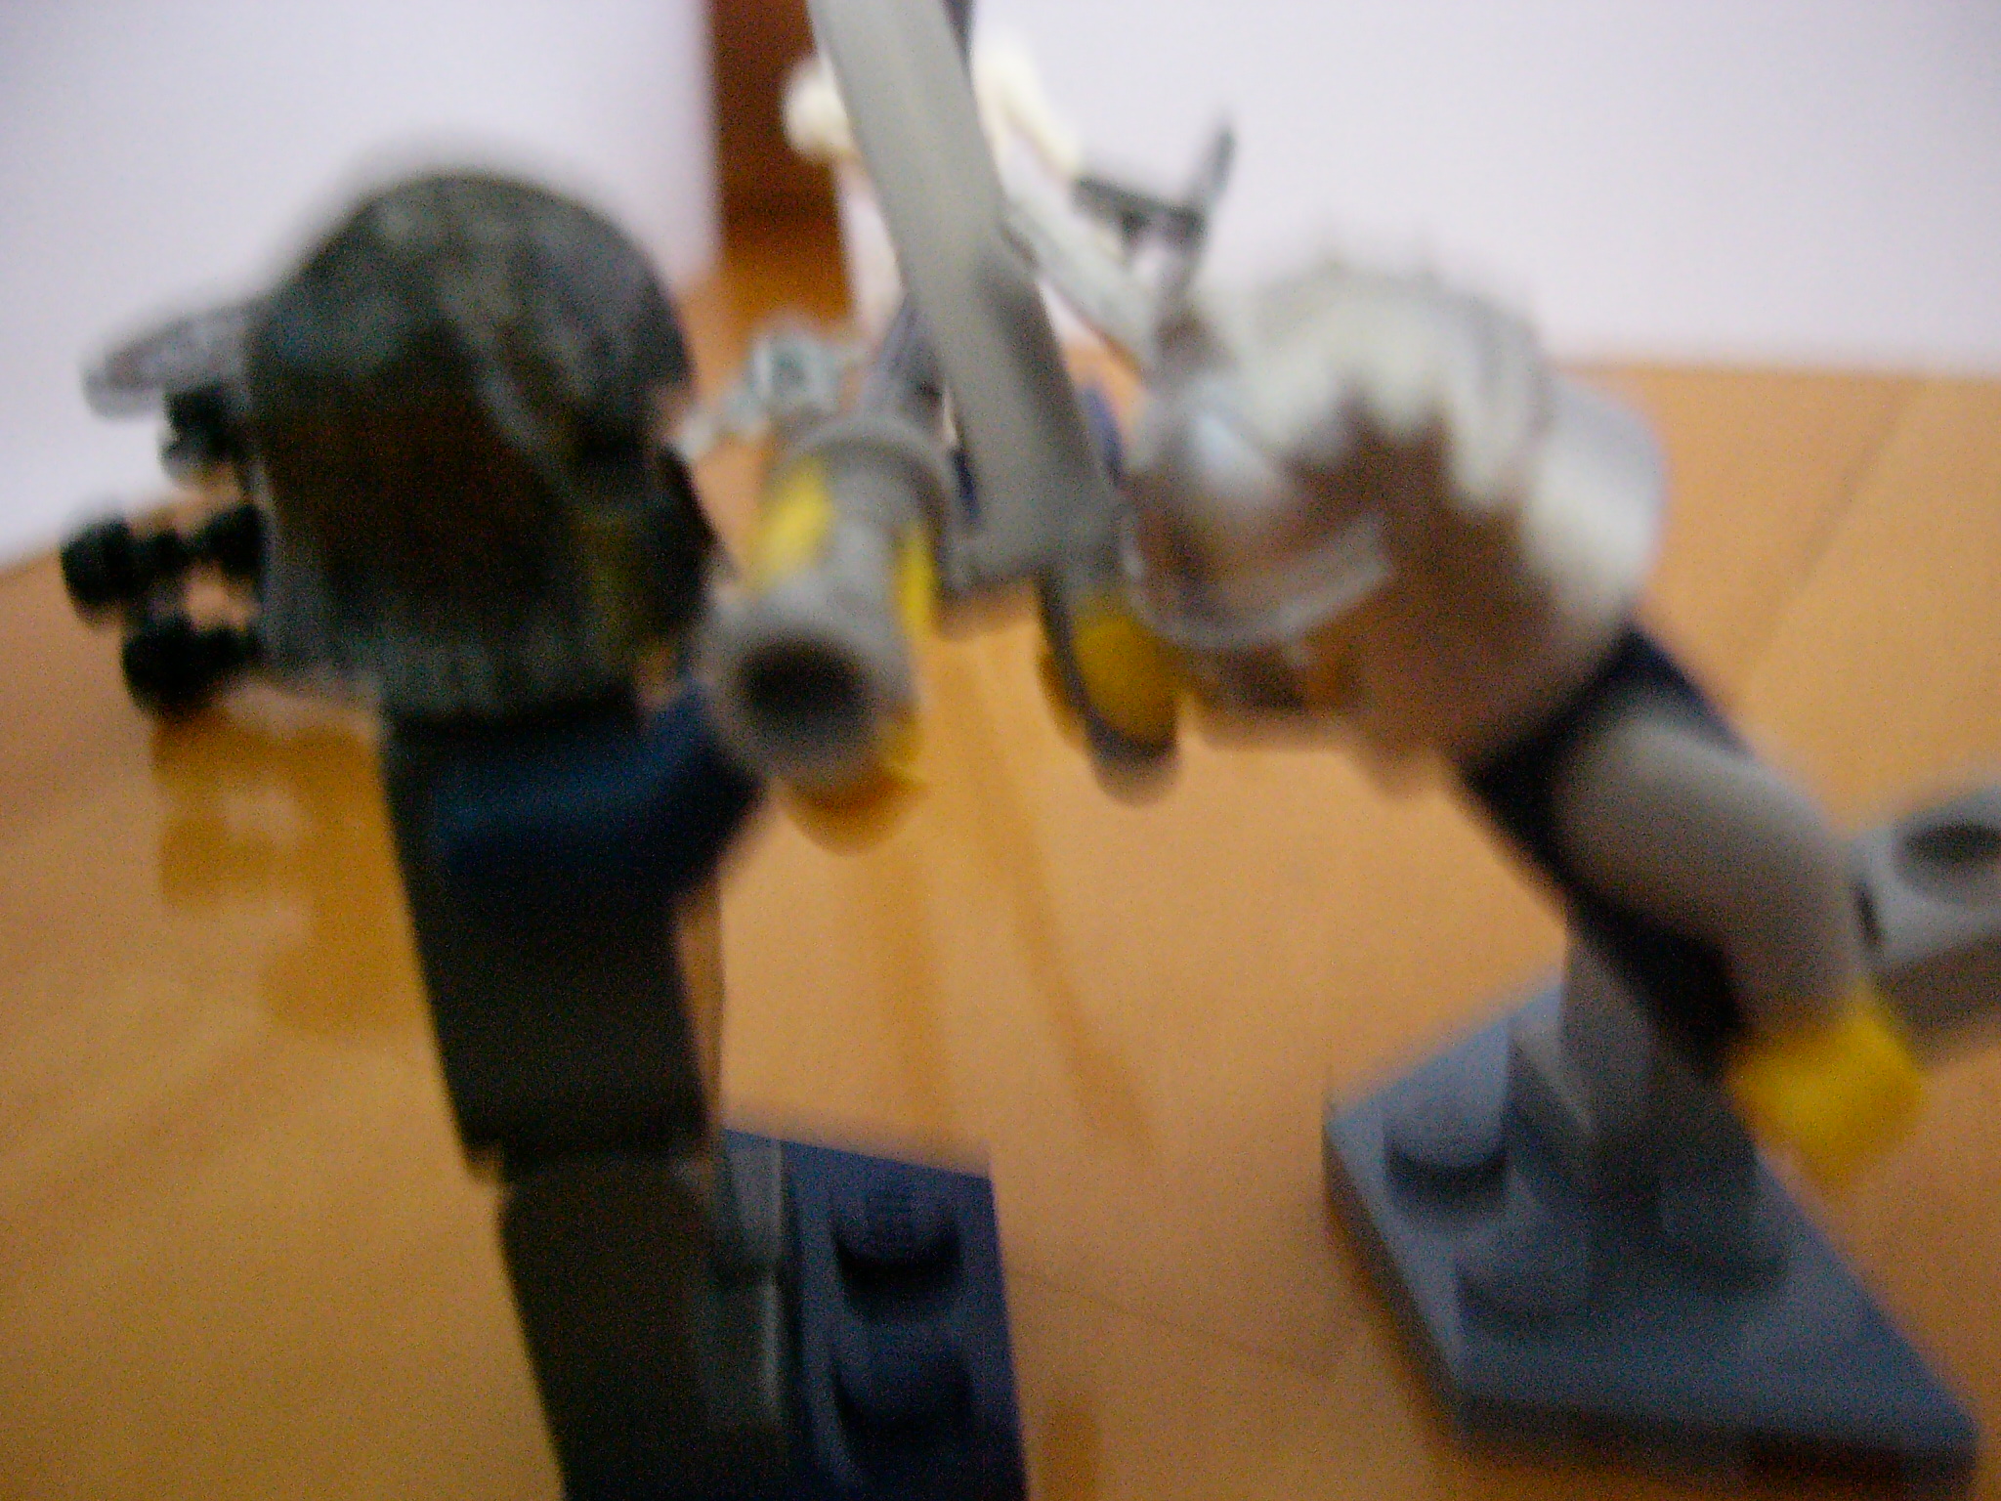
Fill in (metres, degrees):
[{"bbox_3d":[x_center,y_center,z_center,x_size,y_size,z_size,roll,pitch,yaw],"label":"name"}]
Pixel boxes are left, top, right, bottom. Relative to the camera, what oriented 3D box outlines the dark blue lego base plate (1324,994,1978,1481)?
[{"bbox_3d":[0.024,0.019,0.084,0.016,0.005,0.032,-12,28,-5],"label":"dark blue lego base plate"}]

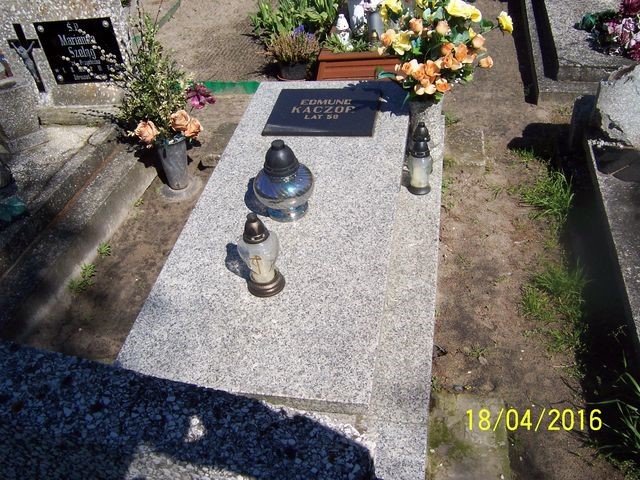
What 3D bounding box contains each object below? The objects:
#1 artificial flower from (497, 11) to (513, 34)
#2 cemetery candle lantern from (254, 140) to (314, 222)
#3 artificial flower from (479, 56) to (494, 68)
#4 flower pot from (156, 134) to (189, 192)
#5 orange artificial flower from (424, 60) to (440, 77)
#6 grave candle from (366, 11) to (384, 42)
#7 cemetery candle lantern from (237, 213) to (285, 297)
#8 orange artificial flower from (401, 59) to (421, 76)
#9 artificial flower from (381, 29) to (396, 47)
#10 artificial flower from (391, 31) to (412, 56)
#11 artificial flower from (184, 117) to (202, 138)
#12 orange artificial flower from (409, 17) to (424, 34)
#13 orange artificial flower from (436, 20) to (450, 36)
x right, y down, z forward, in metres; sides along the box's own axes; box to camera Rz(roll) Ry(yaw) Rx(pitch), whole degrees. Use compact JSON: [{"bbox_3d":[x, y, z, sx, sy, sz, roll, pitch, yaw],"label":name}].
[{"bbox_3d":[0.738,-0.870,2.440,0.050,0.085,0.090,3,36,36],"label":"artificial flower"},{"bbox_3d":[-0.124,-0.220,2.119,0.205,0.288,0.205,3,41,11],"label":"cemetery candle lantern"},{"bbox_3d":[0.663,-0.707,2.430,0.055,0.050,0.060,-30,28,-27],"label":"artificial flower"},{"bbox_3d":[-0.575,-0.303,2.393,0.112,0.230,0.112,0,43,0],"label":"flower pot"},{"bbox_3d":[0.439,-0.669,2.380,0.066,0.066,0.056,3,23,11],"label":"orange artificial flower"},{"bbox_3d":[0.305,-1.164,3.350,0.088,0.185,0.088,3,39,13],"label":"grave candle"},{"bbox_3d":[-0.167,0.032,1.676,0.113,0.260,0.113,2,43,11],"label":"cemetery candle lantern"},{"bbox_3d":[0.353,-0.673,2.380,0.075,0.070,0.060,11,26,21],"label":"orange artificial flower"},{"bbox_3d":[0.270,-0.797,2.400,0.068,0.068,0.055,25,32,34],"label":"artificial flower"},{"bbox_3d":[0.269,-0.647,2.010,0.075,0.065,0.070,19,48,27],"label":"artificial flower"},{"bbox_3d":[-0.469,-0.417,2.260,0.072,0.070,0.072,-12,42,-5],"label":"artificial flower"},{"bbox_3d":[0.315,-0.700,1.990,0.050,0.056,0.050,2,43,11],"label":"orange artificial flower"},{"bbox_3d":[0.484,-0.829,2.390,0.056,0.062,0.056,3,28,11],"label":"orange artificial flower"}]

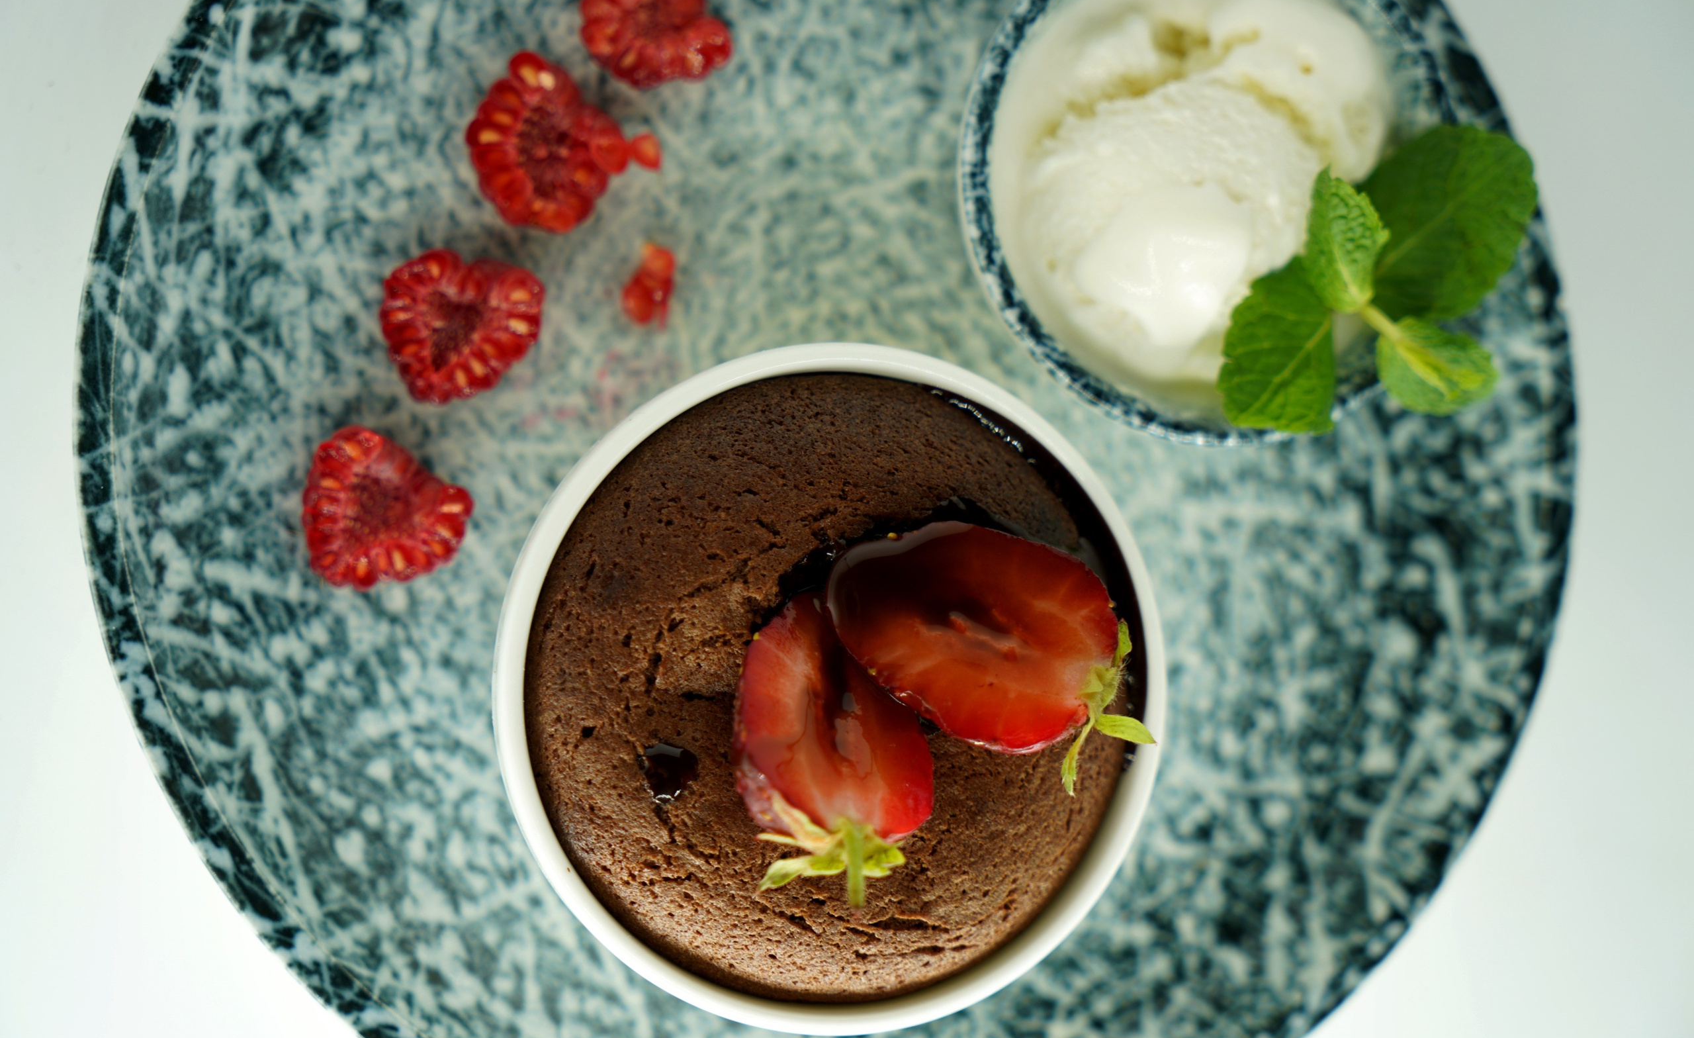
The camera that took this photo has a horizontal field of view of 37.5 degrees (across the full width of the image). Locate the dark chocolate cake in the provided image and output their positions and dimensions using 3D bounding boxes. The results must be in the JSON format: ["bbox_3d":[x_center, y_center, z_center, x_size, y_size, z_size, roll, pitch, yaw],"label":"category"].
[{"bbox_3d":[-0.005,0.022,0.340,0.082,0.039,0.082,0,88,-14],"label":"dark chocolate cake"}]

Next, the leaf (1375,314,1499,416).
[{"bbox_3d":[0.079,-0.020,0.334,0.018,0.007,0.013,37,80,-10],"label":"leaf"}]

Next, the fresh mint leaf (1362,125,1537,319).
[{"bbox_3d":[0.082,-0.040,0.340,0.024,0.008,0.030,46,79,-9],"label":"fresh mint leaf"}]

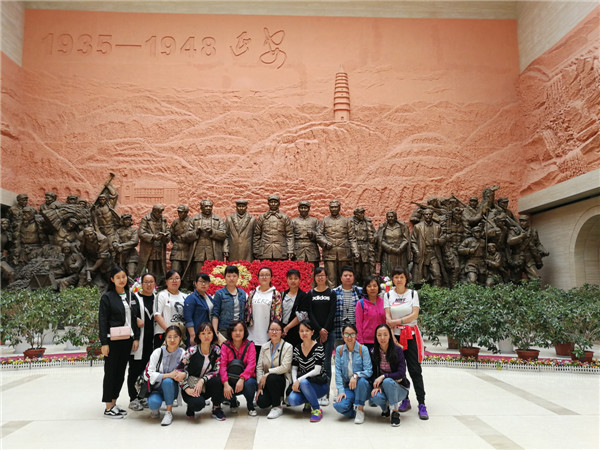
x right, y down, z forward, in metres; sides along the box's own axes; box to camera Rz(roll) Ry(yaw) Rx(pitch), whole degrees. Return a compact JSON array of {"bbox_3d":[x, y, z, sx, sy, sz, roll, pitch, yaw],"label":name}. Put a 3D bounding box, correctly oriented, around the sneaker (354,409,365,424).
[{"bbox_3d":[0.646,2.054,5.046,0.090,0.100,0.245,-1,-6,12],"label":"sneaker"}]

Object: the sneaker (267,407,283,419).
[{"bbox_3d":[-0.274,2.075,5.230,0.090,0.100,0.245,-3,-7,22],"label":"sneaker"}]

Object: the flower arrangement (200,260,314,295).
[{"bbox_3d":[-1.029,1.283,11.328,2.720,0.840,0.450,0,-6,0],"label":"flower arrangement"}]

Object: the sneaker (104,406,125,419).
[{"bbox_3d":[-2.062,2.071,5.196,0.255,0.100,0.098,-5,-8,38],"label":"sneaker"}]

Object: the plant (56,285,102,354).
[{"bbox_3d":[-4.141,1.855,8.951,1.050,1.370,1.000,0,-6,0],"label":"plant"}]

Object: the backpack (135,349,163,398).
[{"bbox_3d":[-1.701,1.678,5.253,0.280,0.500,0.200,-3,-8,20],"label":"backpack"}]

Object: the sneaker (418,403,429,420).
[{"bbox_3d":[1.369,2.060,5.186,0.100,0.120,0.260,-1,-6,6],"label":"sneaker"}]

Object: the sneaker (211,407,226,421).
[{"bbox_3d":[-0.891,2.044,5.107,0.095,0.120,0.250,6,-9,-42],"label":"sneaker"}]

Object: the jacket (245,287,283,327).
[{"bbox_3d":[-0.448,1.006,5.740,0.460,0.520,0.270,0,-7,-4],"label":"jacket"}]

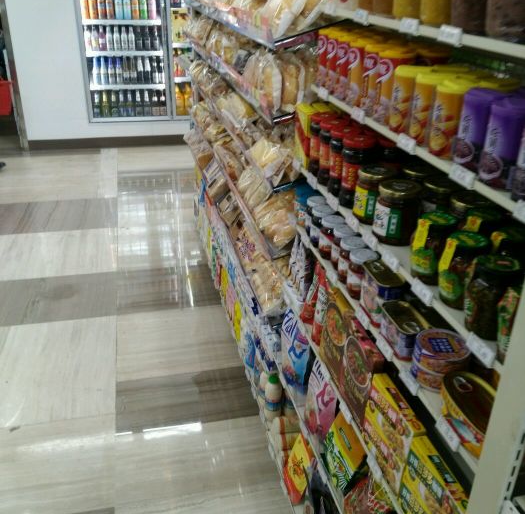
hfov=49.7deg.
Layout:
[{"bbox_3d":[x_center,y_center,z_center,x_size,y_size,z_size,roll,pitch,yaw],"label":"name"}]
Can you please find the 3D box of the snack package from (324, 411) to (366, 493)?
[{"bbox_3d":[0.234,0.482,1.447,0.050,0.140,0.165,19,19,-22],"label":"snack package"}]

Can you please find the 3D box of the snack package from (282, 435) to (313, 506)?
[{"bbox_3d":[0.128,0.641,1.717,0.040,0.165,0.120,10,23,-21],"label":"snack package"}]

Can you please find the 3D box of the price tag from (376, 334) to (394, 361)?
[{"bbox_3d":[0.216,0.162,1.002,0.005,0.020,0.057,6,25,-17],"label":"price tag"}]

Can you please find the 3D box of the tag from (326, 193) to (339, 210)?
[{"bbox_3d":[0.149,-0.117,1.205,0.005,0.020,0.057,6,25,-17],"label":"tag"}]

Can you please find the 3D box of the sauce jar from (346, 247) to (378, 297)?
[{"bbox_3d":[0.201,0.036,1.135,0.056,0.087,0.056,1,27,0],"label":"sauce jar"}]

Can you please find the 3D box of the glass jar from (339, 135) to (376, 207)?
[{"bbox_3d":[0.204,-0.183,1.221,0.068,0.147,0.068,1,26,0],"label":"glass jar"}]

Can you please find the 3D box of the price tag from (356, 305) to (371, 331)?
[{"bbox_3d":[0.233,0.142,1.311,0.006,0.028,0.070,9,24,-20],"label":"price tag"}]

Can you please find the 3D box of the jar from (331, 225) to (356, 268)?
[{"bbox_3d":[0.218,-0.025,1.530,0.067,0.103,0.067,1,27,-1],"label":"jar"}]

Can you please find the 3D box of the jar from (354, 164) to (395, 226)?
[{"bbox_3d":[0.232,-0.129,1.165,0.081,0.101,0.081,1,26,0],"label":"jar"}]

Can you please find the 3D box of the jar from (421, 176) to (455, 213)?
[{"bbox_3d":[0.318,-0.086,1.011,0.075,0.098,0.075,1,27,0],"label":"jar"}]

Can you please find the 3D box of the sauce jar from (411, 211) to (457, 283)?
[{"bbox_3d":[0.282,-0.014,0.926,0.061,0.105,0.061,1,26,0],"label":"sauce jar"}]

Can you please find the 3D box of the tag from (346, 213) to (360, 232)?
[{"bbox_3d":[0.189,-0.073,1.182,0.006,0.019,0.062,9,23,-19],"label":"tag"}]

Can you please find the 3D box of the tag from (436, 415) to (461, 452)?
[{"bbox_3d":[0.286,0.272,0.873,0.006,0.019,0.062,9,23,-19],"label":"tag"}]

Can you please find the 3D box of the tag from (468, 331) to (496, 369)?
[{"bbox_3d":[0.296,0.127,0.766,0.006,0.019,0.061,9,23,-19],"label":"tag"}]

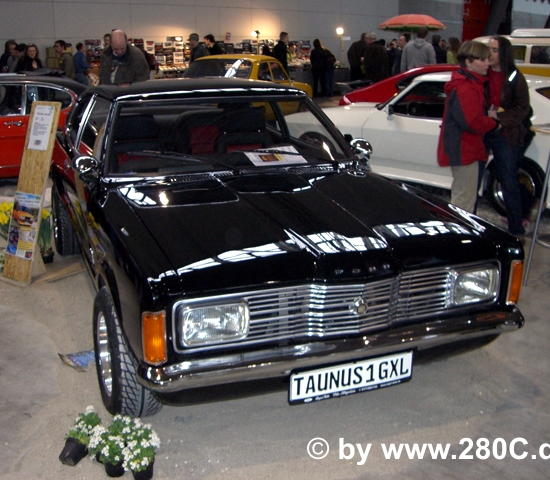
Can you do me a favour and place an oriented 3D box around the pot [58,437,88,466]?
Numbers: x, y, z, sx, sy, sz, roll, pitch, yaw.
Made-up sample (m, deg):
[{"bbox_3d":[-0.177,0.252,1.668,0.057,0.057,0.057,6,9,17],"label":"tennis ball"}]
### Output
[{"bbox_3d":[-0.789,0.829,2.746,0.103,0.103,0.085,7,41,24],"label":"pot"}]

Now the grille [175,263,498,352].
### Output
[{"bbox_3d":[0.301,0.245,2.657,1.390,0.190,0.130,-6,17,-21],"label":"grille"}]

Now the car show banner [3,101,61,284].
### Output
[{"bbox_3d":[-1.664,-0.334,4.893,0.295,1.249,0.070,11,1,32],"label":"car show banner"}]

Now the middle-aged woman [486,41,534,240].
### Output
[{"bbox_3d":[1.885,-0.765,5.600,0.430,1.660,0.480,-5,16,-17],"label":"middle-aged woman"}]

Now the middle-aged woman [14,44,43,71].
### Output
[{"bbox_3d":[-3.804,-2.292,11.069,0.450,1.590,0.320,-7,17,-26],"label":"middle-aged woman"}]

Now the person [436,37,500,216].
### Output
[{"bbox_3d":[1.515,-0.715,5.520,0.450,1.610,0.460,4,16,14],"label":"person"}]

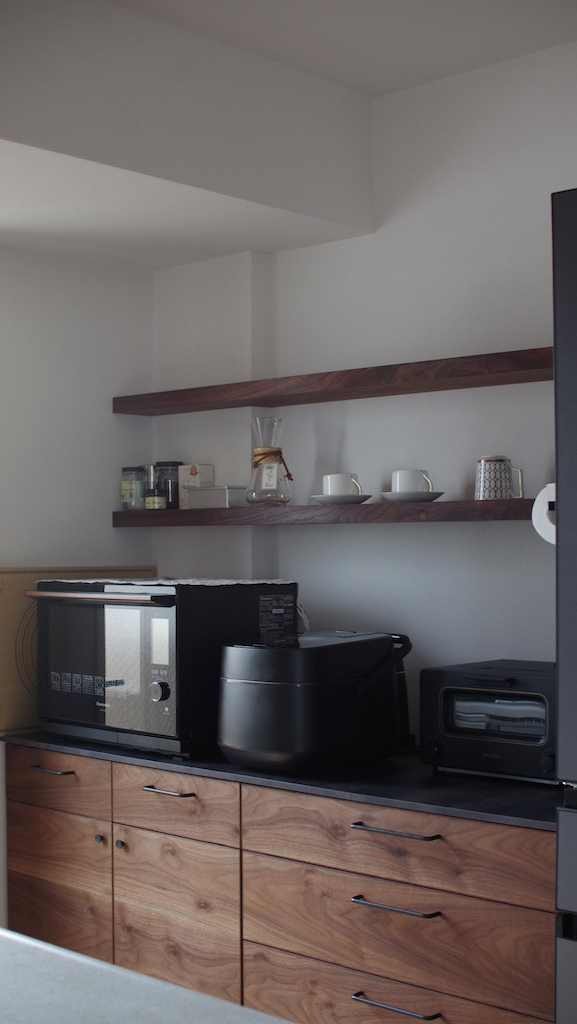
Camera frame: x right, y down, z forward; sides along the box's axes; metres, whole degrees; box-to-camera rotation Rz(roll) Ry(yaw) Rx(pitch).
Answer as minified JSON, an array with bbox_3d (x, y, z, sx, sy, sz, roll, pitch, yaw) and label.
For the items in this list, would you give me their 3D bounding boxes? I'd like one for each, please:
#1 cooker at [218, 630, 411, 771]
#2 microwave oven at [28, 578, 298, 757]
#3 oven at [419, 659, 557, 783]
[{"bbox_3d":[0.046,0.421,2.905,0.283,0.265,0.385,-1,-1,41],"label":"cooker"},{"bbox_3d":[-0.315,0.368,3.174,0.498,0.388,0.461,-2,-1,41],"label":"microwave oven"},{"bbox_3d":[0.511,0.434,2.667,0.354,0.212,0.327,-2,-1,41],"label":"oven"}]

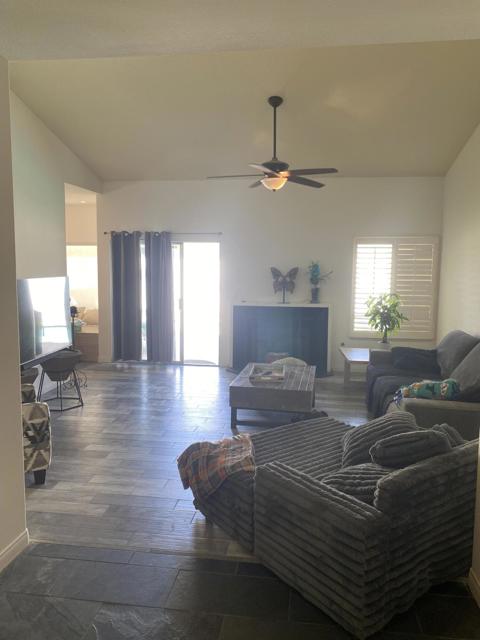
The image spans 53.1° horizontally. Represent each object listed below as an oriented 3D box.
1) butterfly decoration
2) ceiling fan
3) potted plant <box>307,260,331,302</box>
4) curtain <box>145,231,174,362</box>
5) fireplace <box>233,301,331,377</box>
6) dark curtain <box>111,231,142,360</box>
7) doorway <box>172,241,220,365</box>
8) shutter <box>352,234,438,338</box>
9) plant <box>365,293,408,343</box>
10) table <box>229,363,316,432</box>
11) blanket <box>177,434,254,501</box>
[{"bbox_3d":[0.689,-0.527,7.386,0.432,0.556,0.110,1,6,7],"label":"butterfly decoration"},{"bbox_3d":[0.380,-1.912,5.233,1.480,0.993,1.460,1,6,7],"label":"ceiling fan"},{"bbox_3d":[1.217,-0.572,7.315,0.391,0.648,0.260,1,6,7],"label":"potted plant"},{"bbox_3d":[-1.306,-0.359,7.794,0.484,2.108,0.130,1,6,7],"label":"curtain"},{"bbox_3d":[0.659,0.278,7.504,1.520,1.073,0.390,1,6,7],"label":"fireplace"},{"bbox_3d":[-1.857,-0.368,7.862,0.526,2.114,0.130,1,6,7],"label":"dark curtain"},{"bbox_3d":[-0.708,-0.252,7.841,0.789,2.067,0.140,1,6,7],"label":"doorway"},{"bbox_3d":[2.366,-0.473,7.373,1.285,1.587,0.090,1,6,7],"label":"shutter"},{"bbox_3d":[2.150,0.020,7.023,0.617,0.814,0.580,1,6,7],"label":"plant"},{"bbox_3d":[0.403,0.819,5.240,0.800,0.440,1.200,2,6,10],"label":"table"},{"bbox_3d":[-0.004,0.910,2.872,0.450,0.320,0.560,-4,7,-38],"label":"blanket"}]

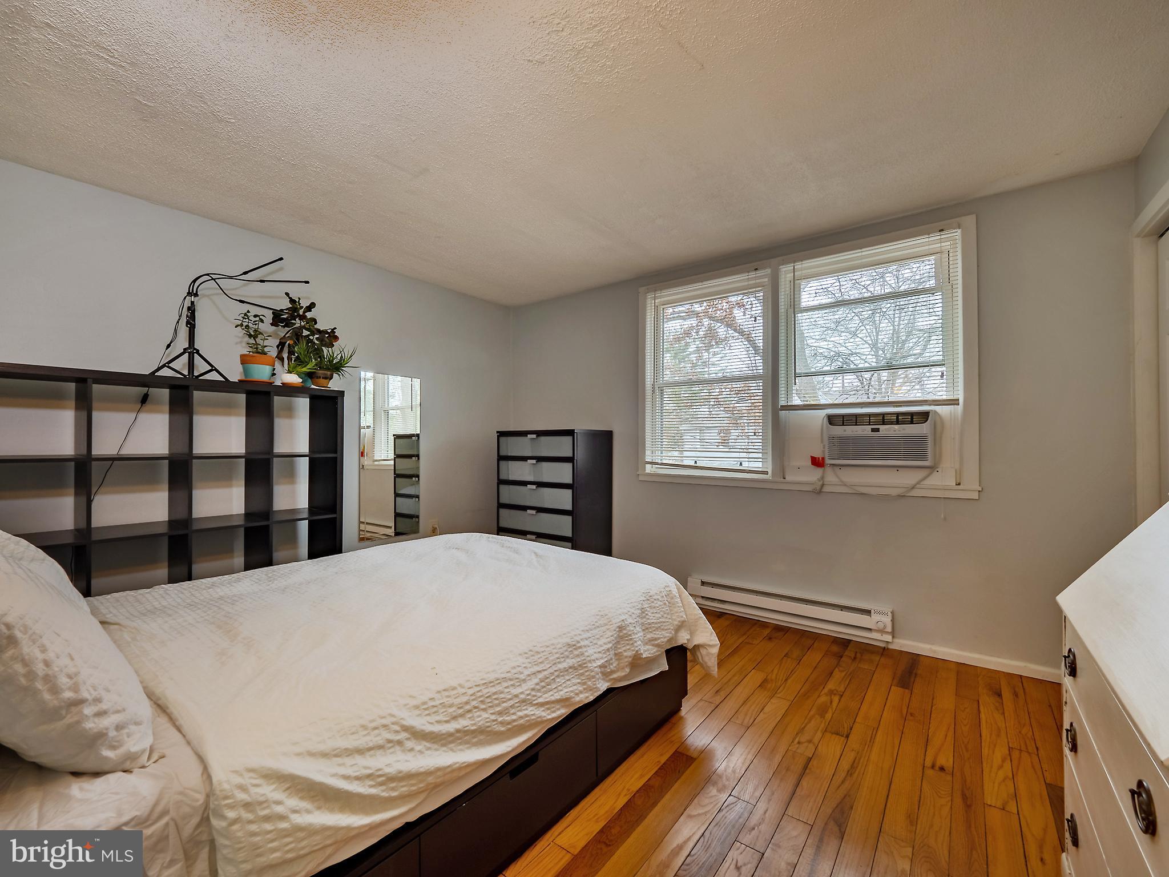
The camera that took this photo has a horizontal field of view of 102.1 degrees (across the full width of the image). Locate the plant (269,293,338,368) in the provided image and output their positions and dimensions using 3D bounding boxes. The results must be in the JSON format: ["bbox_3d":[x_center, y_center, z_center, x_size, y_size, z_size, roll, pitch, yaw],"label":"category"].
[{"bbox_3d":[-1.680,-0.546,2.820,0.330,0.520,0.320,0,-1,36],"label":"plant"}]

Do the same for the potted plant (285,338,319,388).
[{"bbox_3d":[-1.620,-0.424,2.714,0.165,0.275,0.165,0,-1,36],"label":"potted plant"}]

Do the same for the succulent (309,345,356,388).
[{"bbox_3d":[-1.534,-0.407,2.882,0.250,0.245,0.250,0,-1,36],"label":"succulent"}]

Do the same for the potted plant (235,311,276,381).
[{"bbox_3d":[-1.766,-0.469,2.541,0.190,0.360,0.190,0,-1,36],"label":"potted plant"}]

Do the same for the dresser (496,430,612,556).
[{"bbox_3d":[-0.243,0.568,3.822,0.800,1.257,0.510,0,-1,36],"label":"dresser"}]

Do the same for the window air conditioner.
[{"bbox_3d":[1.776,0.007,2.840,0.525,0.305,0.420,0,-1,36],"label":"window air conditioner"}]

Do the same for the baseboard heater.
[{"bbox_3d":[1.245,1.061,3.018,1.222,0.168,0.068,0,-1,36],"label":"baseboard heater"}]

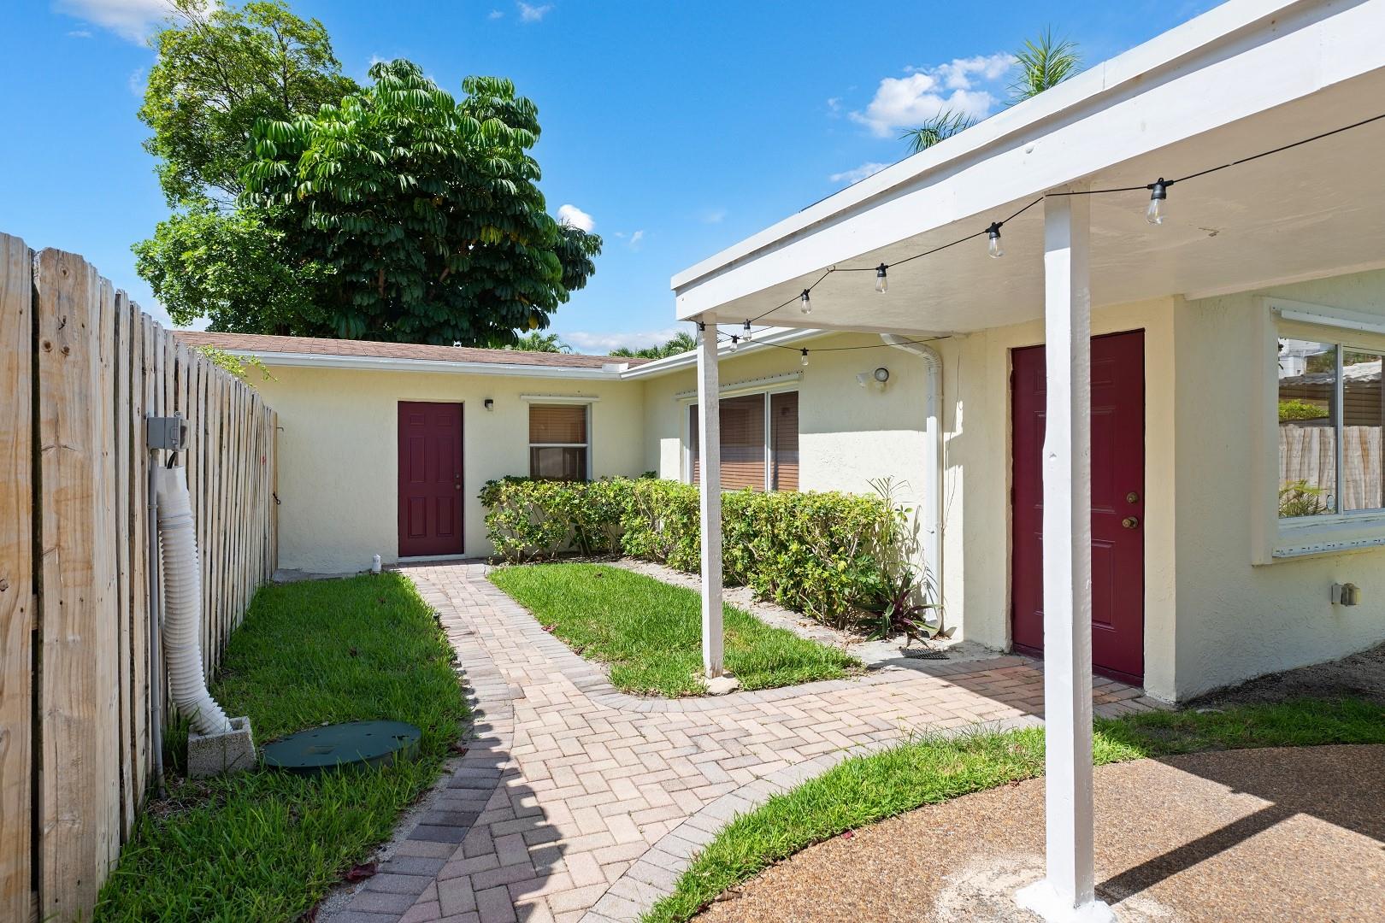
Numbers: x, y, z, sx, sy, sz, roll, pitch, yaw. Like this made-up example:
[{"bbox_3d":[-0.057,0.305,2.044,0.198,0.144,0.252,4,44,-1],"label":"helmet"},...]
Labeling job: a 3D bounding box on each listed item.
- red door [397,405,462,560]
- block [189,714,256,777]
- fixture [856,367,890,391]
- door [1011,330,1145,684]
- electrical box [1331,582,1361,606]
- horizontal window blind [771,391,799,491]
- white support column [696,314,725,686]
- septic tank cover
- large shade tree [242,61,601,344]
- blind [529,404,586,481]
[{"bbox_3d":[-3.474,0.234,9.736,0.825,2.040,0.055,-1,1,-28],"label":"red door"},{"bbox_3d":[-2.131,1.289,3.315,0.235,0.200,0.205,-1,1,-28],"label":"block"},{"bbox_3d":[1.587,-0.717,6.392,0.180,0.200,0.280,-1,1,-28],"label":"fixture"},{"bbox_3d":[2.439,0.250,4.637,0.055,2.060,0.900,-1,1,-28],"label":"door"},{"bbox_3d":[4.340,0.890,4.854,0.090,0.135,0.125,-1,1,-28],"label":"electrical box"},{"bbox_3d":[1.008,-0.183,7.955,0.050,1.130,0.520,-1,1,-28],"label":"horizontal window blind"},{"bbox_3d":[0.113,0.213,4.502,0.092,2.230,0.092,-1,1,-28],"label":"white support column"},{"bbox_3d":[-1.642,1.359,3.449,0.670,0.080,0.670,0,-2,-28],"label":"septic tank cover"},{"bbox_3d":[-5.961,-3.708,15.965,7.800,10.000,7.200,-1,1,-28],"label":"large shade tree"},{"bbox_3d":[-1.929,-0.246,10.601,0.860,1.150,0.050,-1,1,-28],"label":"blind"}]

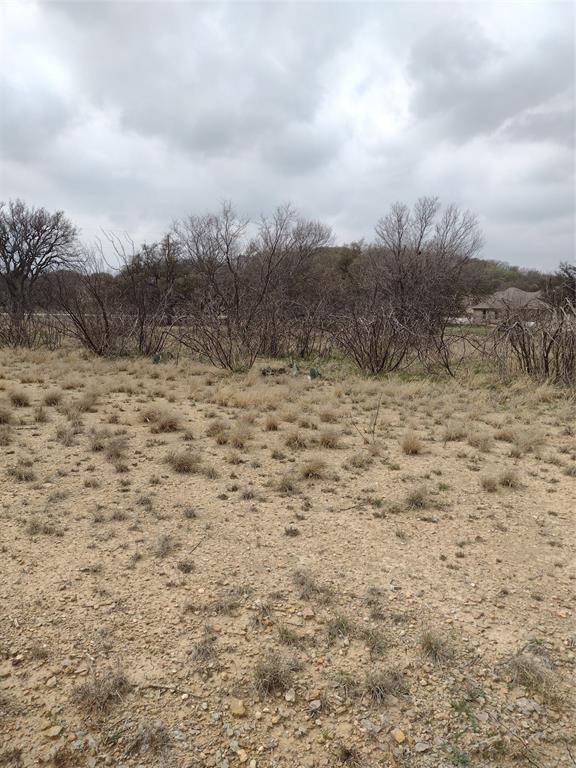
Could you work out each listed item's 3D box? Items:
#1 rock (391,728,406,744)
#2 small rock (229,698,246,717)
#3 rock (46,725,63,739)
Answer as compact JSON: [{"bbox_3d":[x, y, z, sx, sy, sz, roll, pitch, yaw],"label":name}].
[{"bbox_3d":[0.392,1.249,2.124,0.043,0.032,0.050,-3,8,-30],"label":"rock"},{"bbox_3d":[-0.190,1.225,2.270,0.060,0.038,0.050,-1,7,-10],"label":"small rock"},{"bbox_3d":[-0.834,1.241,2.139,0.060,0.027,0.038,-2,7,-20],"label":"rock"}]

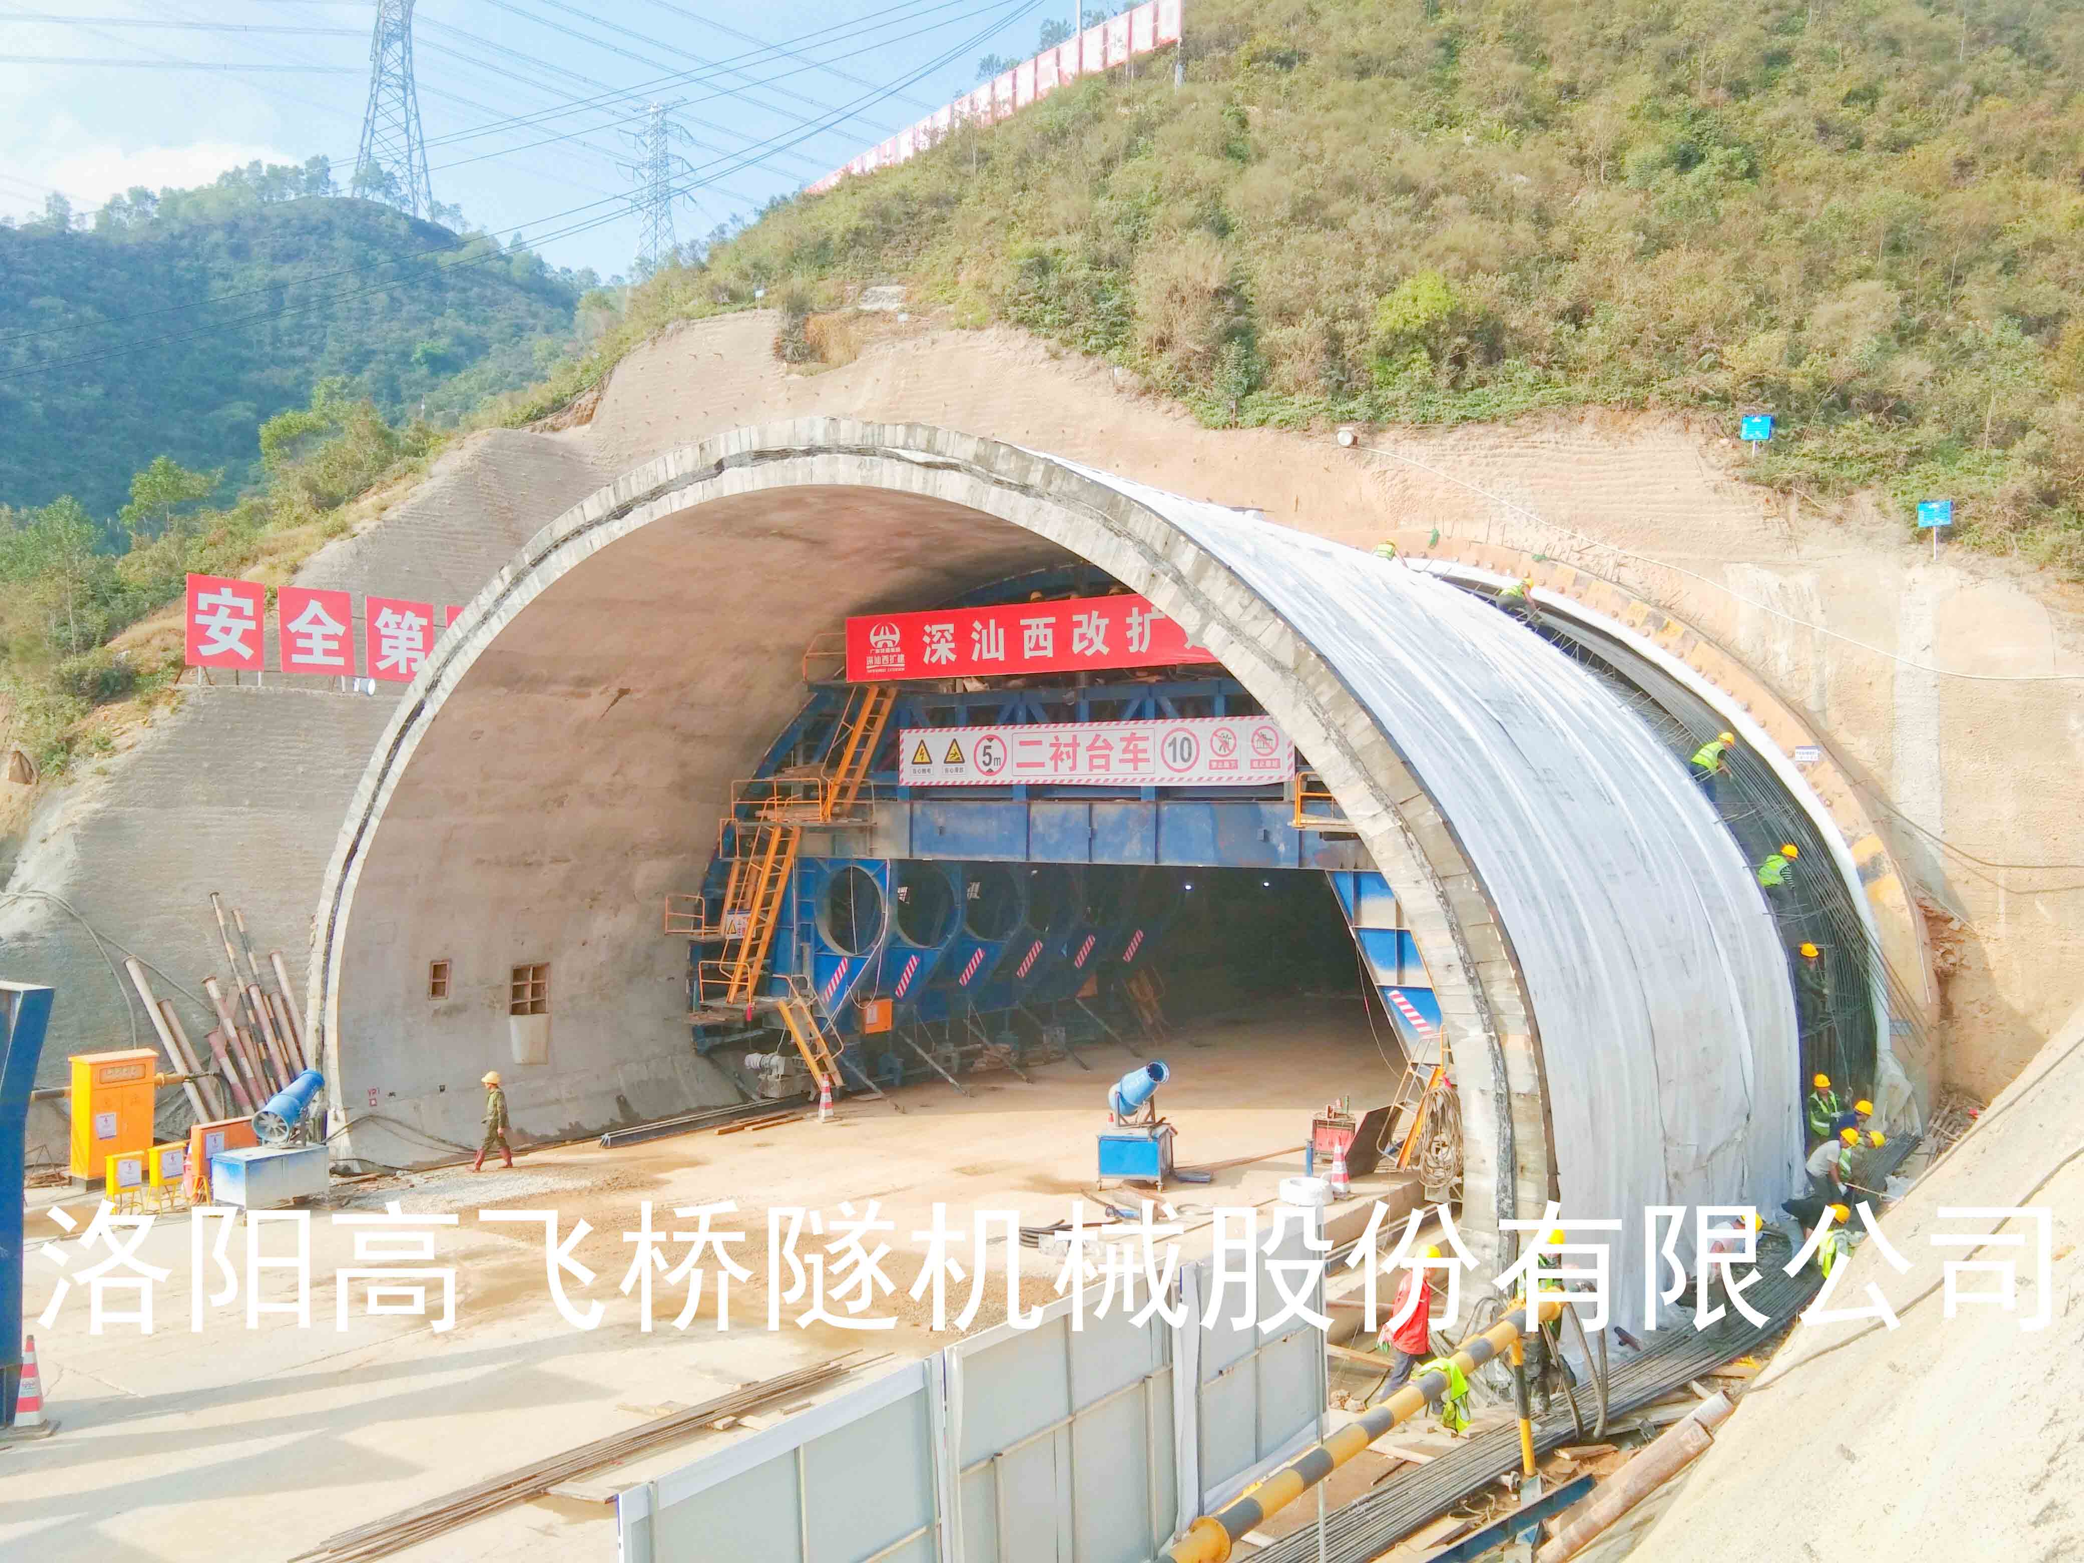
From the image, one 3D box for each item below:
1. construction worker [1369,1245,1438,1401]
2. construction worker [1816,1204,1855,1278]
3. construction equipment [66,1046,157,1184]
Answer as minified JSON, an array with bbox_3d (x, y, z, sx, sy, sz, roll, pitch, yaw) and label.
[{"bbox_3d":[3.730,5.580,19.100,0.650,1.700,0.580,0,0,-2],"label":"construction worker"},{"bbox_3d":[10.200,5.970,23.900,0.700,1.150,0.550,0,0,0],"label":"construction worker"},{"bbox_3d":[-15.289,5.503,30.841,0.550,1.950,1.170,-1,-1,40],"label":"construction equipment"}]

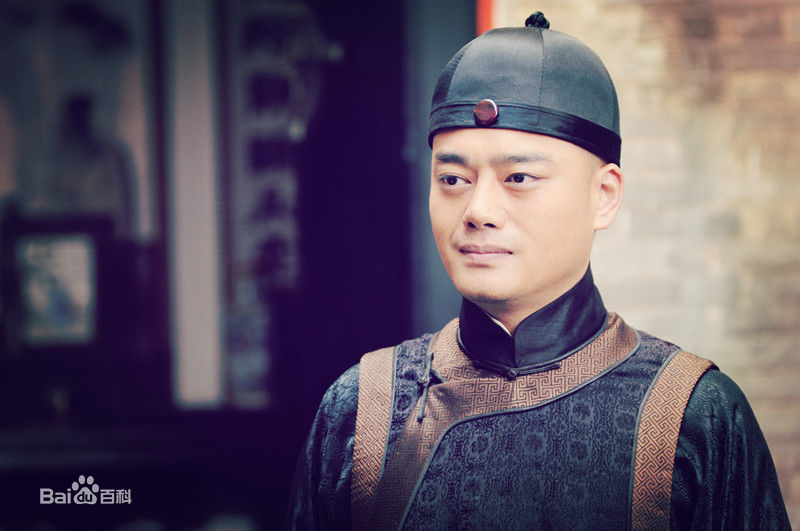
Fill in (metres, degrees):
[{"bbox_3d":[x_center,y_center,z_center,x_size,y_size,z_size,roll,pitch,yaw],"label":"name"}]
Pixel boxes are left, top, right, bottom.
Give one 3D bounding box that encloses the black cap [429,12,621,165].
[{"bbox_3d":[0.127,-0.175,2.564,0.180,0.144,0.204,0,-12,25],"label":"black cap"}]

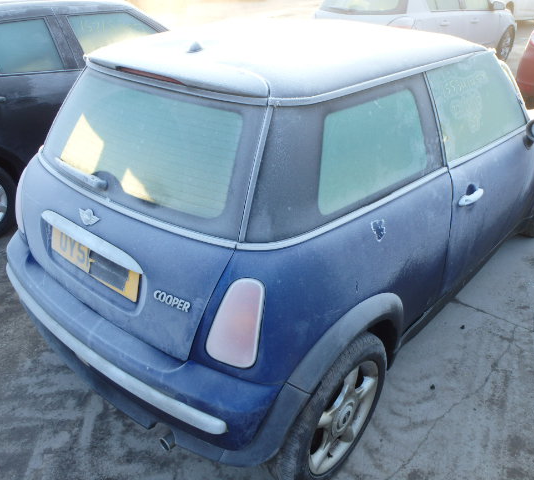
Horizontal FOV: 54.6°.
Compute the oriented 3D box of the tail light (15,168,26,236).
[{"bbox_3d":[-0.998,-0.162,2.134,0.057,0.263,0.162,3,25,-25],"label":"tail light"}]

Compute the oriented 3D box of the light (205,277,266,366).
[{"bbox_3d":[-0.088,0.225,1.444,0.162,0.263,0.057,7,15,11],"label":"light"}]

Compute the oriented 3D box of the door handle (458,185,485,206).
[{"bbox_3d":[0.803,-0.171,2.032,0.052,0.048,0.225,23,36,35],"label":"door handle"}]

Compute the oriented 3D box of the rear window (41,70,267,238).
[{"bbox_3d":[-0.430,-0.330,1.736,1.074,0.424,0.063,23,0,35],"label":"rear window"}]

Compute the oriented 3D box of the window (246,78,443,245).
[{"bbox_3d":[0.295,-0.287,1.661,0.993,0.384,0.122,-25,26,-36],"label":"window"}]

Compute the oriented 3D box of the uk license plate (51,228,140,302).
[{"bbox_3d":[-0.590,0.063,1.744,0.520,0.111,0.018,23,21,35],"label":"uk license plate"}]

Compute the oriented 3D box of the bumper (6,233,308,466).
[{"bbox_3d":[-0.566,0.356,1.942,1.580,0.410,0.260,23,36,35],"label":"bumper"}]

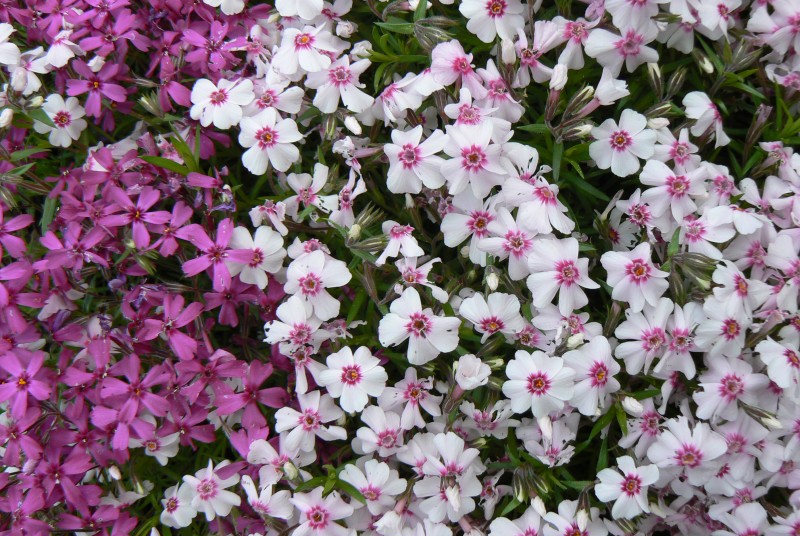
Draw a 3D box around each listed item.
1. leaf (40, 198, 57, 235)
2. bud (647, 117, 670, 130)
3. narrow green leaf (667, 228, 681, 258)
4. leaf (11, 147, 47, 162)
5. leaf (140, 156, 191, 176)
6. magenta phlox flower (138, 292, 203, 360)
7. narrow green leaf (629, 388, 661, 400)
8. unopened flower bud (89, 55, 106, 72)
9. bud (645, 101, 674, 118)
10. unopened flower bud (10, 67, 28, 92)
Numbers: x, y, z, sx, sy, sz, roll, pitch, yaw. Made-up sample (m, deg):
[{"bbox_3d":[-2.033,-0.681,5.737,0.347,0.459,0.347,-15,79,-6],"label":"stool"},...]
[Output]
[{"bbox_3d":[-0.123,-0.018,0.290,0.003,0.002,0.013,13,83,-23],"label":"leaf"},{"bbox_3d":[0.082,-0.046,0.265,0.008,0.004,0.004,-9,77,15],"label":"bud"},{"bbox_3d":[0.086,-0.008,0.260,0.004,0.010,0.002,18,18,0],"label":"narrow green leaf"},{"bbox_3d":[-0.131,-0.041,0.295,0.014,0.003,0.002,-17,14,-11],"label":"leaf"},{"bbox_3d":[-0.076,-0.033,0.270,0.017,0.002,0.004,15,63,1],"label":"leaf"},{"bbox_3d":[-0.071,0.018,0.260,0.021,0.007,0.022,-1,78,6],"label":"magenta phlox flower"},{"bbox_3d":[0.078,0.040,0.266,0.011,0.002,0.003,-8,66,3],"label":"narrow green leaf"},{"bbox_3d":[-0.100,-0.068,0.275,0.005,0.007,0.005,25,34,0],"label":"unopened flower bud"},{"bbox_3d":[0.087,-0.053,0.278,0.011,0.004,0.004,-27,58,22],"label":"bud"},{"bbox_3d":[-0.121,-0.060,0.265,0.005,0.009,0.005,5,24,-2],"label":"unopened flower bud"}]

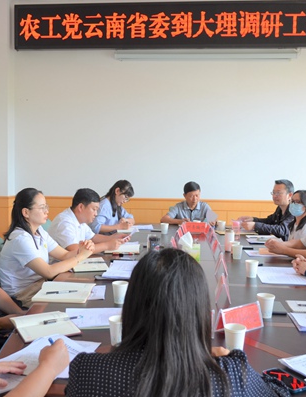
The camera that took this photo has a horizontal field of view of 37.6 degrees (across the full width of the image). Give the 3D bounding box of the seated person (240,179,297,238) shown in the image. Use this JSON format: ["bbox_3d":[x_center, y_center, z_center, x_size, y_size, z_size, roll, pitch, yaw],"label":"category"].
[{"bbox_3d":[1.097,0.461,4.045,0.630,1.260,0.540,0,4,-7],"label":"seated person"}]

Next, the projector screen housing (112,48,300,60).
[{"bbox_3d":[0.677,-1.852,5.822,2.370,0.125,0.100,1,4,4],"label":"projector screen housing"}]

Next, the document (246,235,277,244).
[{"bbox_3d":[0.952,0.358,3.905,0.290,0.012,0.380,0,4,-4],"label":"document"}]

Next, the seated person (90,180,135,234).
[{"bbox_3d":[-0.395,0.467,4.164,0.700,1.230,0.480,2,4,24],"label":"seated person"}]

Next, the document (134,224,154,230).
[{"bbox_3d":[-0.092,0.287,4.502,0.210,0.012,0.300,1,4,5],"label":"document"}]

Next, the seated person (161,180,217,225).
[{"bbox_3d":[0.366,0.429,4.676,0.580,1.215,0.620,1,4,5],"label":"seated person"}]

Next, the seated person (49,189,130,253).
[{"bbox_3d":[-0.505,0.529,3.346,0.760,1.220,0.520,1,4,12],"label":"seated person"}]

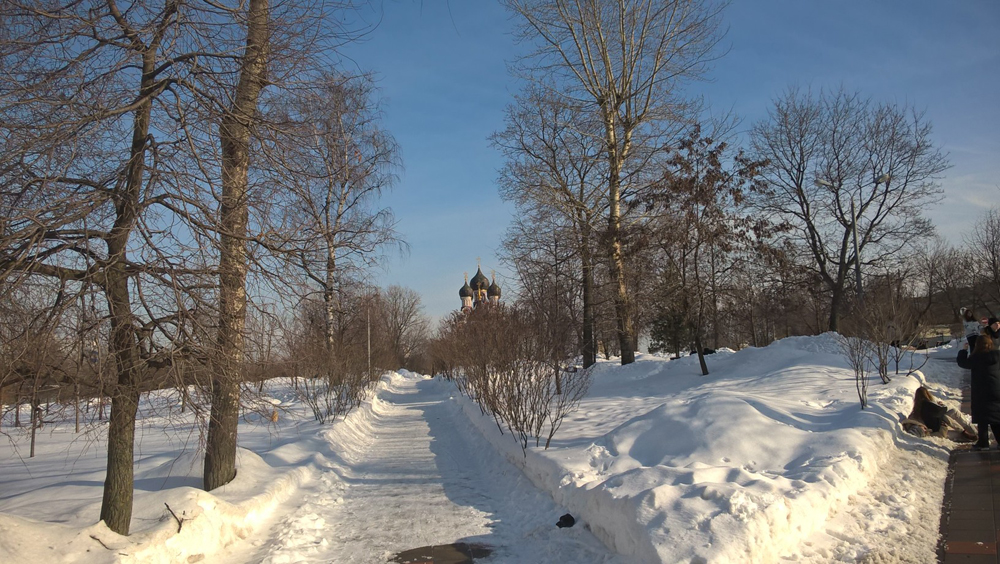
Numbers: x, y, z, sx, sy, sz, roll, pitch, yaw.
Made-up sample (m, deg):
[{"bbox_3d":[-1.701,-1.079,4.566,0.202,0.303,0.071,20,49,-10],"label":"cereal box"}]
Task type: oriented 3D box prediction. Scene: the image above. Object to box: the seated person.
[{"bbox_3d":[6.880,2.070,12.500,1.130,0.820,0.600,-2,-7,8],"label":"seated person"}]

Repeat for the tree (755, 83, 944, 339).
[{"bbox_3d":[18.400,-3.650,42.000,10.200,13.300,9.800,-4,-8,23],"label":"tree"}]

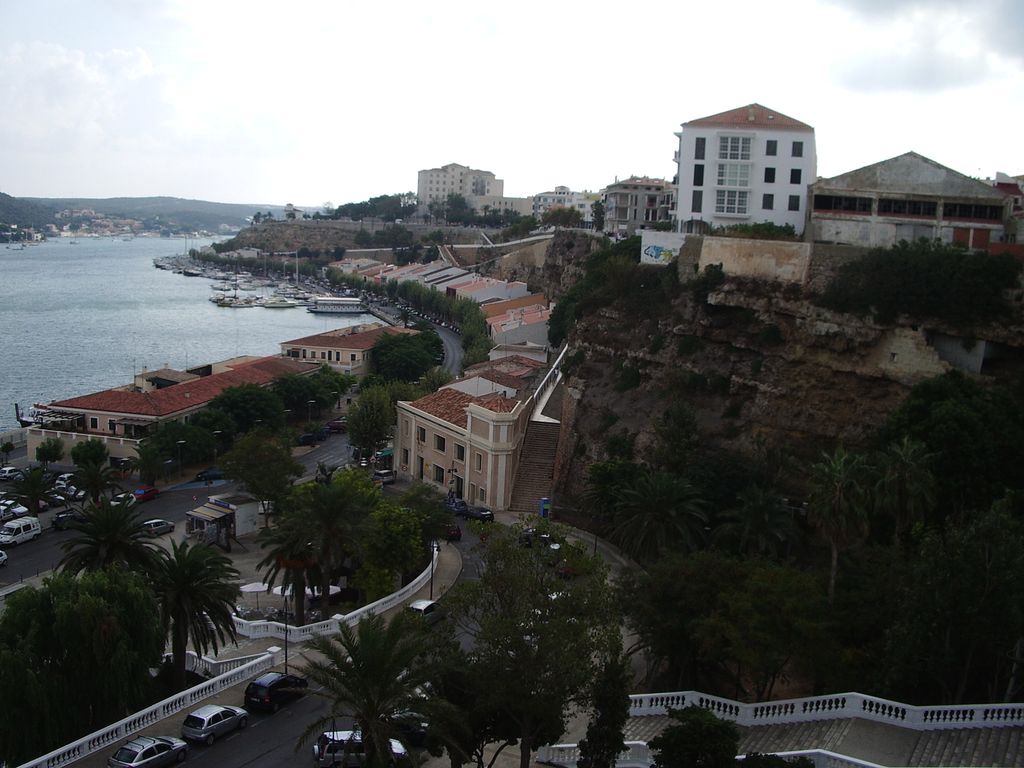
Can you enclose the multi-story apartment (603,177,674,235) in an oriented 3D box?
[{"bbox_3d":[27.167,-37.413,219.518,12.500,12.098,17.000,2,8,2],"label":"multi-story apartment"}]

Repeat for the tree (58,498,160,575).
[{"bbox_3d":[-31.020,14.636,79.383,8.000,11.200,8.000,-1,9,-20],"label":"tree"}]

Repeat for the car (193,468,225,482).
[{"bbox_3d":[-35.070,10.353,121.830,4.100,1.450,1.720,-5,11,-38],"label":"car"}]

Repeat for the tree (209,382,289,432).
[{"bbox_3d":[-34.137,4.604,133.581,9.856,9.444,9.856,2,8,0],"label":"tree"}]

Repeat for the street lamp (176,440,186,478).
[{"bbox_3d":[-42.467,9.721,132.724,1.200,4.720,1.200,2,8,0],"label":"street lamp"}]

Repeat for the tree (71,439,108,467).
[{"bbox_3d":[-49.909,8.501,122.188,4.377,3.980,4.377,2,8,0],"label":"tree"}]

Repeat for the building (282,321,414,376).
[{"bbox_3d":[-38.600,-8.300,247.800,20.000,9.800,46.000,4,9,12],"label":"building"}]

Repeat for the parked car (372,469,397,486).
[{"bbox_3d":[-17.670,12.750,144.230,1.720,1.560,4.150,-1,9,-24],"label":"parked car"}]

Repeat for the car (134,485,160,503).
[{"bbox_3d":[-39.840,11.643,112.059,1.660,1.430,3.800,5,9,21],"label":"car"}]

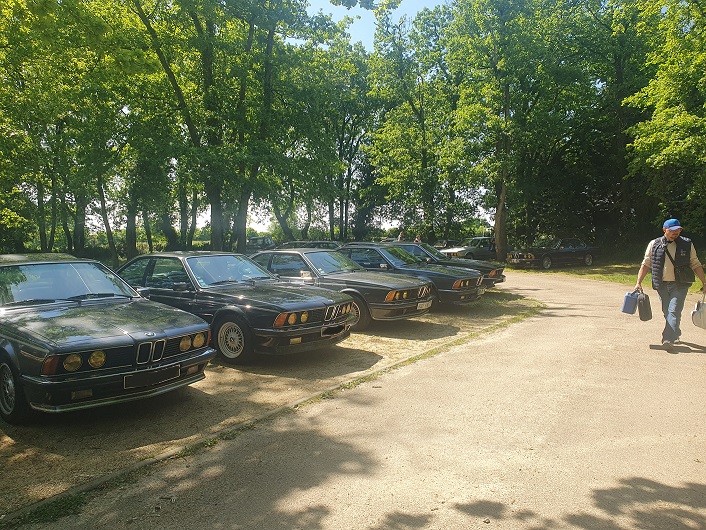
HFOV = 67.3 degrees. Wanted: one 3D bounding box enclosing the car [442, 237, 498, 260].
[{"bbox_3d":[6.720,-0.760,28.952,4.760,1.370,1.730,-3,4,-38],"label":"car"}]

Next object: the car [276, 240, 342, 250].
[{"bbox_3d":[-1.092,-0.142,19.000,4.700,1.420,1.740,0,3,14],"label":"car"}]

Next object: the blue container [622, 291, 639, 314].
[{"bbox_3d":[4.065,0.549,7.772,0.165,0.310,0.220,14,9,26],"label":"blue container"}]

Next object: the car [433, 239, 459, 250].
[{"bbox_3d":[6.300,-1.066,35.200,4.600,1.380,1.720,-3,4,-34],"label":"car"}]

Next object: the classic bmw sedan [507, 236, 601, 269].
[{"bbox_3d":[9.100,-0.517,23.740,4.760,1.370,1.730,-3,3,-28],"label":"classic bmw sedan"}]

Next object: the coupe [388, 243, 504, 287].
[{"bbox_3d":[1.770,0.072,14.311,4.760,1.365,1.730,1,4,23],"label":"coupe"}]

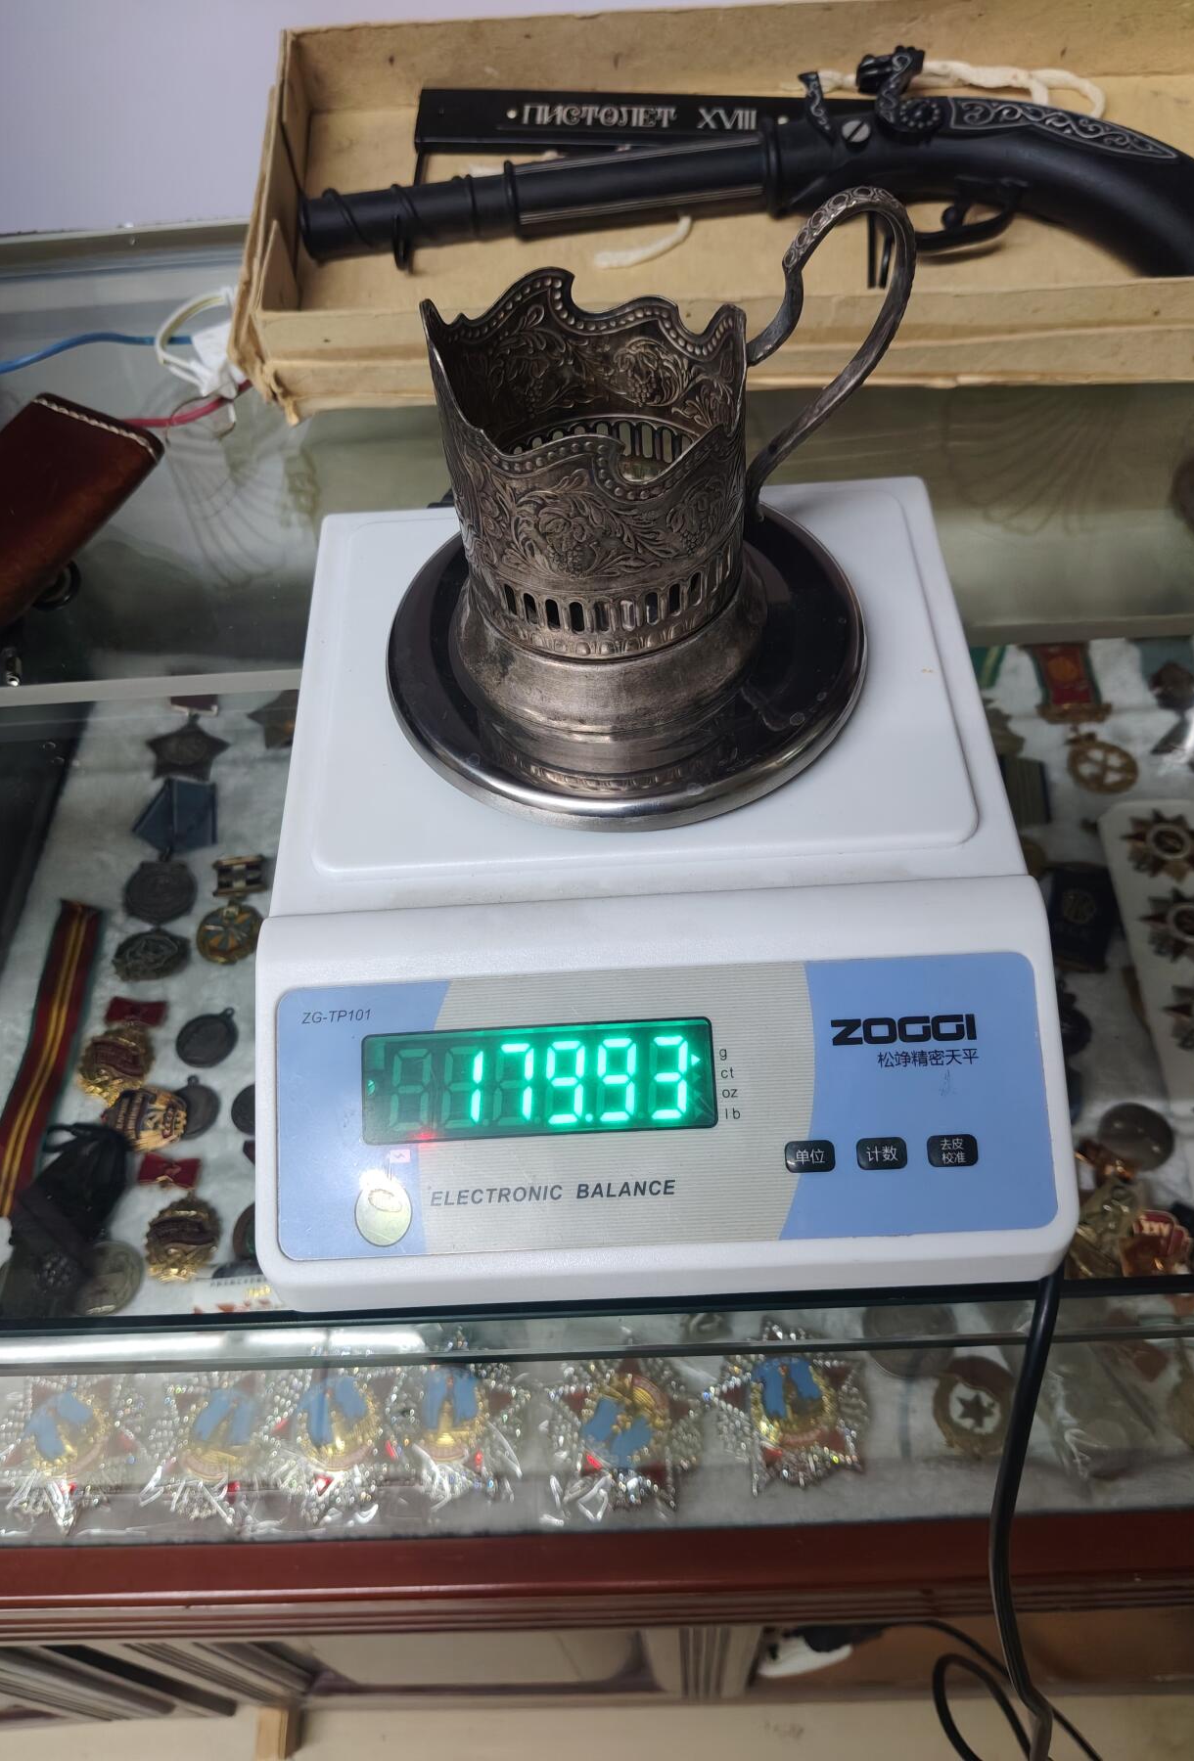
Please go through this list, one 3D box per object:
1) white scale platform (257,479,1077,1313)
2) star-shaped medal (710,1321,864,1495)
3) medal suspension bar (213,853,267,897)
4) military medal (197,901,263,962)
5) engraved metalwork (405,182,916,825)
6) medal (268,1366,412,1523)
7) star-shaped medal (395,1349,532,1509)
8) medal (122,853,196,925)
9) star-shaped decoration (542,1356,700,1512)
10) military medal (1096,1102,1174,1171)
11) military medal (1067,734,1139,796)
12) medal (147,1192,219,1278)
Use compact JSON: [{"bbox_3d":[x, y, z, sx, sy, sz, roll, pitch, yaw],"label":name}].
[{"bbox_3d":[0.012,-0.010,0.355,0.192,0.070,0.229,-3,56,2],"label":"white scale platform"},{"bbox_3d":[0.075,0.203,0.516,0.064,0.010,0.064,-9,55,-3],"label":"star-shaped medal"},{"bbox_3d":[-0.183,-0.002,0.683,0.029,0.005,0.021,-9,54,-3],"label":"medal suspension bar"},{"bbox_3d":[-0.195,0.028,0.702,0.035,0.004,0.038,-3,56,2],"label":"military medal"},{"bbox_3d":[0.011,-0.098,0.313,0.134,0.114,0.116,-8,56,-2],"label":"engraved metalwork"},{"bbox_3d":[-0.109,0.231,0.552,0.071,0.010,0.068,-17,57,-7],"label":"medal"},{"bbox_3d":[-0.061,0.226,0.552,0.071,0.010,0.068,-2,56,2],"label":"star-shaped medal"},{"bbox_3d":[-0.225,0.006,0.681,0.038,0.004,0.042,-6,54,0],"label":"medal"},{"bbox_3d":[0.012,0.214,0.512,0.063,0.010,0.066,36,64,25],"label":"star-shaped decoration"},{"bbox_3d":[0.234,0.111,0.573,0.032,0.004,0.032,-2,54,2],"label":"military medal"},{"bbox_3d":[0.266,-0.062,0.700,0.035,0.004,0.042,-15,55,-7],"label":"military medal"},{"bbox_3d":[-0.190,0.165,0.609,0.035,0.004,0.040,-3,56,2],"label":"medal"}]

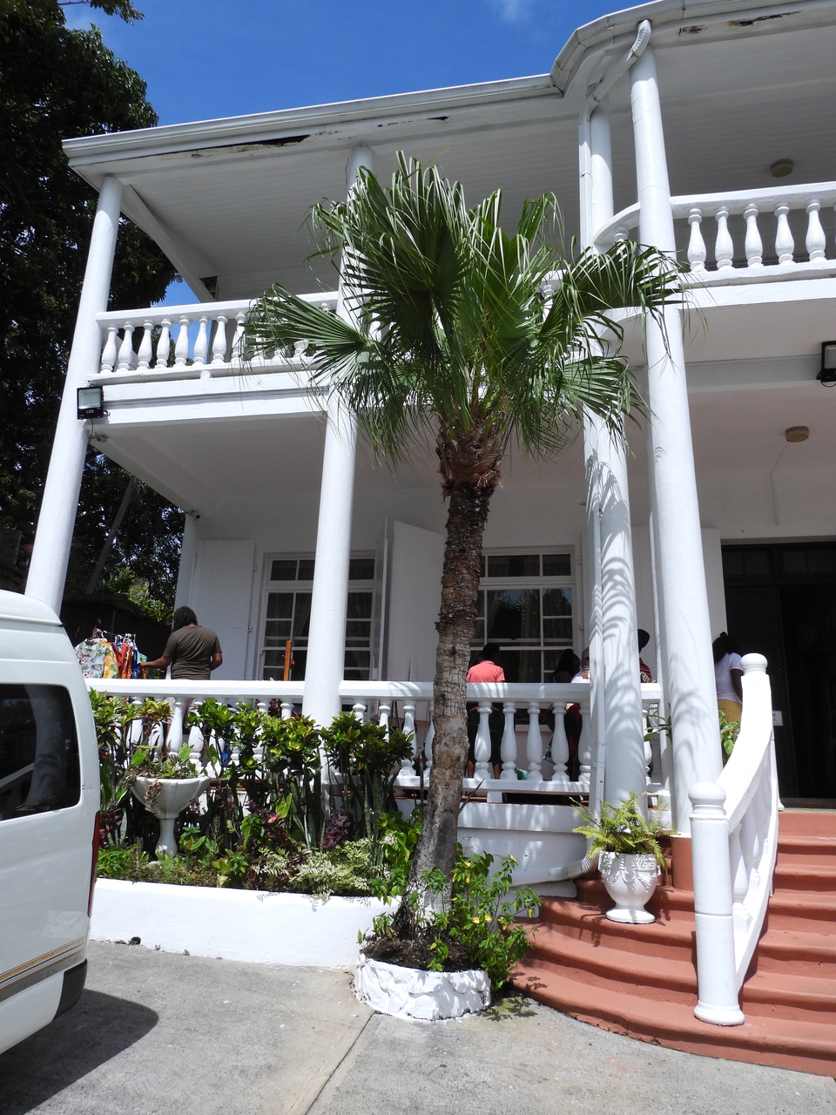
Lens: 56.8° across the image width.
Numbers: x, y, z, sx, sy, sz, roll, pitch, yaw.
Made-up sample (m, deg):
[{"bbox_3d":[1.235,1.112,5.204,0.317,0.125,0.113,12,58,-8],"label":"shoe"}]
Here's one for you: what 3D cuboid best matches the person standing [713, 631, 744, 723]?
[{"bbox_3d":[2.879,1.480,7.167,0.500,1.620,0.380,7,-17,-18],"label":"person standing"}]

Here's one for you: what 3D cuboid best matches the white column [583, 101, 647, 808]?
[{"bbox_3d":[1.751,-1.278,7.083,0.350,7.130,0.350,-1,-16,11],"label":"white column"}]

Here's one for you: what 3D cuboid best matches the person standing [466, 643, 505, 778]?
[{"bbox_3d":[0.720,1.662,7.961,0.480,1.570,0.340,-1,-16,11],"label":"person standing"}]

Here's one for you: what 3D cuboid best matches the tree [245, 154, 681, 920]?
[{"bbox_3d":[0.219,-0.549,5.897,3.500,6.380,3.200,-1,-16,11],"label":"tree"}]

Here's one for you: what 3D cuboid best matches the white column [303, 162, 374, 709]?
[{"bbox_3d":[-0.756,-1.152,7.696,0.350,7.200,0.350,-1,-16,11],"label":"white column"}]

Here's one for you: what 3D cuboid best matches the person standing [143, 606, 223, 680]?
[{"bbox_3d":[-2.379,1.360,7.649,0.720,1.790,0.480,3,-16,-4],"label":"person standing"}]

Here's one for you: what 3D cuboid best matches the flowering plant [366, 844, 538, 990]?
[{"bbox_3d":[0.234,2.345,5.099,1.100,0.850,0.850,-1,-16,11],"label":"flowering plant"}]

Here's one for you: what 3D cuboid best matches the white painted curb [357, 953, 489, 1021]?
[{"bbox_3d":[0.027,2.753,5.094,0.900,0.290,0.900,-1,-16,11],"label":"white painted curb"}]

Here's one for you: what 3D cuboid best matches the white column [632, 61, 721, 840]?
[{"bbox_3d":[2.095,-1.462,6.476,0.360,7.100,0.360,-1,-16,11],"label":"white column"}]

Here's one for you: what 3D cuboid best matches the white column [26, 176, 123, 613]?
[{"bbox_3d":[-3.752,-1.086,8.264,0.350,7.200,0.350,-1,-16,11],"label":"white column"}]

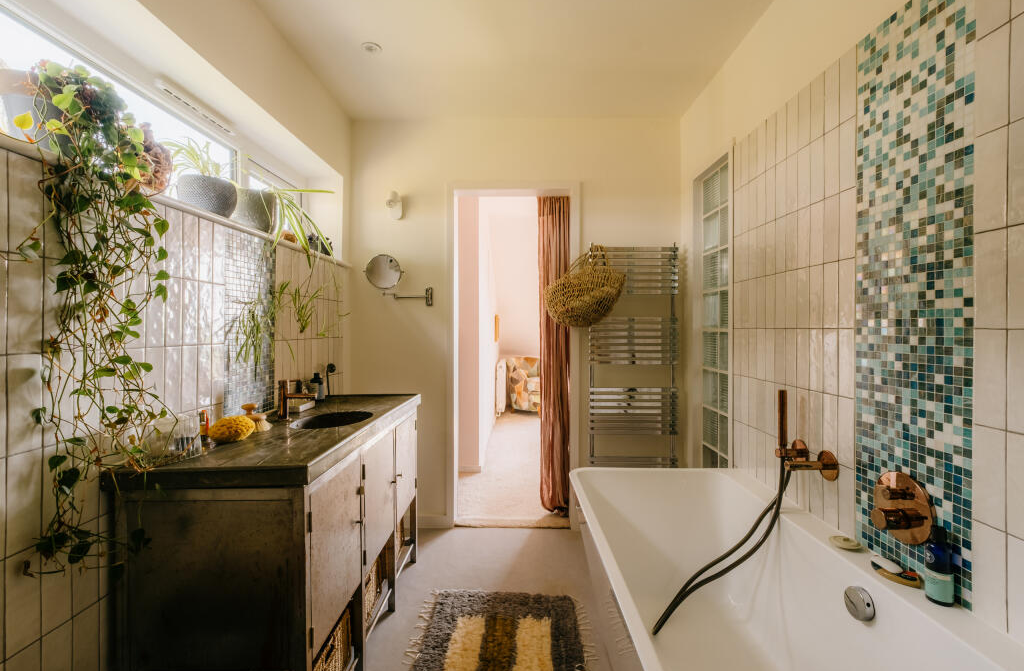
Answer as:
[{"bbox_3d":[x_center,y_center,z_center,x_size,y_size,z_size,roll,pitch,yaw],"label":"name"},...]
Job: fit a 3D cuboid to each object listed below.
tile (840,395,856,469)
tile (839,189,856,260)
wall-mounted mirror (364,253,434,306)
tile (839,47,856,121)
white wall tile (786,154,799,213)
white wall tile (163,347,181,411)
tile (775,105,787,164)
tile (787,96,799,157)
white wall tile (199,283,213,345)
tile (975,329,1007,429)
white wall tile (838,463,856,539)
[{"bbox_3d":[1.002,0.288,1.273,0.010,0.202,0.062,0,1,0],"label":"tile"},{"bbox_3d":[0.992,-0.325,1.258,0.009,0.202,0.062,0,0,0],"label":"tile"},{"bbox_3d":[-0.656,-0.321,2.485,0.400,0.300,0.130,0,1,0],"label":"wall-mounted mirror"},{"bbox_3d":[0.985,-0.729,1.240,0.010,0.200,0.060,0,0,0],"label":"tile"},{"bbox_3d":[0.984,-0.528,1.490,0.010,0.200,0.060,0,0,0],"label":"white wall tile"},{"bbox_3d":[-1.000,0.132,1.256,0.010,0.203,0.062,0,1,1],"label":"white wall tile"},{"bbox_3d":[1.001,-0.743,1.581,0.010,0.203,0.062,0,1,1],"label":"tile"},{"bbox_3d":[0.994,-0.736,1.508,0.009,0.202,0.061,0,0,0],"label":"tile"},{"bbox_3d":[-1.011,-0.072,1.401,0.010,0.202,0.062,0,1,0],"label":"white wall tile"},{"bbox_3d":[0.989,0.088,0.878,0.009,0.202,0.058,0,0,0],"label":"tile"},{"bbox_3d":[0.979,0.485,1.249,0.010,0.200,0.060,0,0,0],"label":"white wall tile"}]

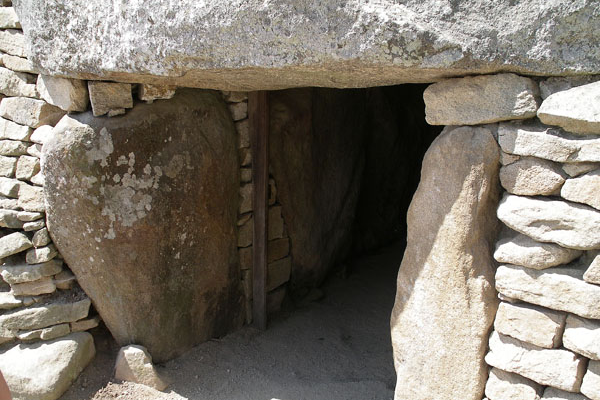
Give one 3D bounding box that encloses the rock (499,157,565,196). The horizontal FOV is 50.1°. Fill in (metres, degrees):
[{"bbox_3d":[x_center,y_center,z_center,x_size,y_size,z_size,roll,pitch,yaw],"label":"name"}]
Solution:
[{"bbox_3d":[0.937,-0.102,2.559,0.250,0.144,0.220,6,12,32],"label":"rock"}]

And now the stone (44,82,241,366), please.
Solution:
[{"bbox_3d":[-0.799,0.105,3.488,0.420,1.392,1.090,9,13,43],"label":"stone"}]

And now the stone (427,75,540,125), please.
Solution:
[{"bbox_3d":[0.727,-0.406,2.588,0.439,0.201,0.300,4,10,20],"label":"stone"}]

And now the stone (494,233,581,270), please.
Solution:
[{"bbox_3d":[0.972,0.188,2.589,0.329,0.120,0.260,6,12,32],"label":"stone"}]

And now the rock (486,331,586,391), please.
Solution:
[{"bbox_3d":[0.977,0.627,2.623,0.398,0.192,0.270,7,12,34],"label":"rock"}]

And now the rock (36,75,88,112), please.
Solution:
[{"bbox_3d":[-1.092,-0.486,2.930,0.213,0.159,0.240,-6,11,-30],"label":"rock"}]

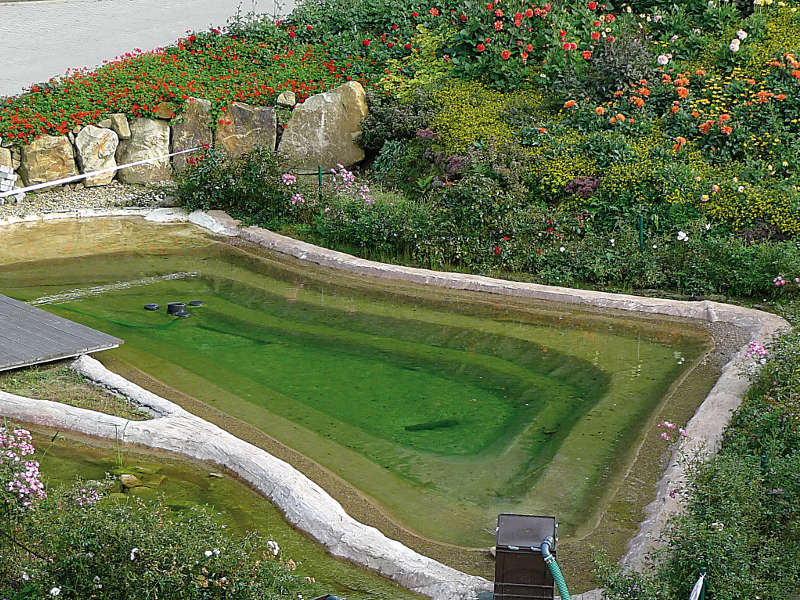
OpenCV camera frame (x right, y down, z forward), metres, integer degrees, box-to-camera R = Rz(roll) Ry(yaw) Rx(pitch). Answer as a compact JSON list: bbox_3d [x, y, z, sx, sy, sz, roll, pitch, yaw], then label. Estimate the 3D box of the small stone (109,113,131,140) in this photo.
[{"bbox_3d":[-3.855,-2.385,18.100,0.268,0.335,0.270,-4,17,-13],"label":"small stone"}]

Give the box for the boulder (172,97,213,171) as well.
[{"bbox_3d":[-2.884,-2.269,18.300,0.488,1.077,0.550,-4,17,-13],"label":"boulder"}]

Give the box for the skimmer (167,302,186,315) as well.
[{"bbox_3d":[-2.188,0.083,12.900,0.190,0.120,0.190,0,16,0],"label":"skimmer"}]

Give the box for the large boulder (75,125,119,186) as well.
[{"bbox_3d":[-4.125,-1.968,17.900,0.561,0.774,0.520,-4,17,-13],"label":"large boulder"}]

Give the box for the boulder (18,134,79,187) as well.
[{"bbox_3d":[-4.780,-1.901,17.900,0.752,0.602,0.620,-4,17,-13],"label":"boulder"}]

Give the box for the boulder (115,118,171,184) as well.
[{"bbox_3d":[-3.521,-2.035,18.000,0.723,0.818,0.600,-4,17,-13],"label":"boulder"}]

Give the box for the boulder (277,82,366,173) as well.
[{"bbox_3d":[-1.095,-2.488,18.800,1.209,1.211,0.800,-4,17,-13],"label":"boulder"}]

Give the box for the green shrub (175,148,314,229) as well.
[{"bbox_3d":[-1.903,-1.396,16.200,1.647,0.880,1.100,0,16,0],"label":"green shrub"}]

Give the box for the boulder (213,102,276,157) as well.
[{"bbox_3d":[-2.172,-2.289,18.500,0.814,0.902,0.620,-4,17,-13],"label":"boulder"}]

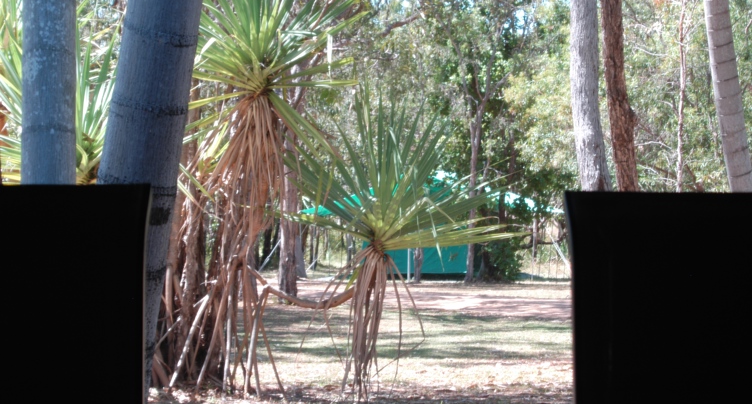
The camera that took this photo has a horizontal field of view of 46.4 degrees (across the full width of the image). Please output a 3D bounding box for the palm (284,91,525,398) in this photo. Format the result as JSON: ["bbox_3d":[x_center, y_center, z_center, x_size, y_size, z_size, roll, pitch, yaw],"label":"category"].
[{"bbox_3d":[0.264,0.390,8.400,2.250,2.980,2.100,1,-1,0],"label":"palm"}]

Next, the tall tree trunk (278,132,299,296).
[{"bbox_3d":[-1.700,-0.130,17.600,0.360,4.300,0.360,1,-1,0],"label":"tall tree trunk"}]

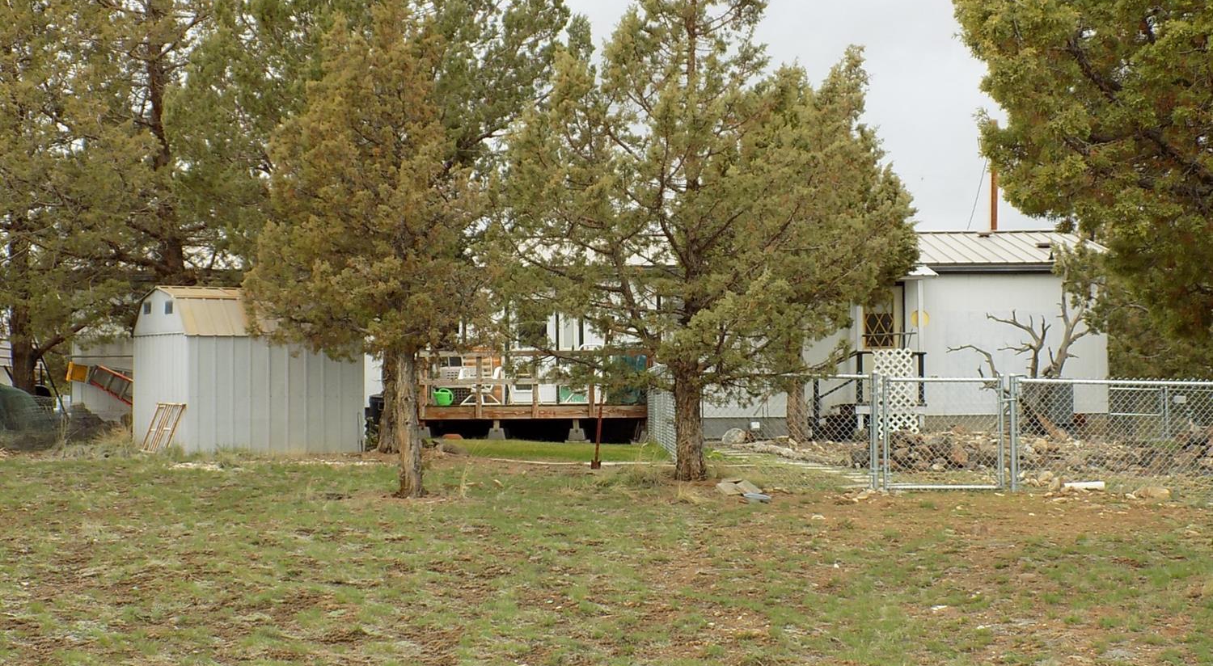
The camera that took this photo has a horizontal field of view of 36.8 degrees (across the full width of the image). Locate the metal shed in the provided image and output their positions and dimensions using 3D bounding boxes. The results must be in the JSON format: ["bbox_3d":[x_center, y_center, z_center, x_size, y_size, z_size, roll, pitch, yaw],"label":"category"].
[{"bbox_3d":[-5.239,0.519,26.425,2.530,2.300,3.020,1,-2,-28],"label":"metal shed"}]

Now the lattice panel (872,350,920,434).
[{"bbox_3d":[4.609,0.943,29.000,0.630,1.400,0.040,-4,-4,0],"label":"lattice panel"}]

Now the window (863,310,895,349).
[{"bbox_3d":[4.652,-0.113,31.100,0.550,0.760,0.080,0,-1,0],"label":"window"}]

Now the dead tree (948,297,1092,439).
[{"bbox_3d":[6.222,0.513,27.400,2.170,2.150,1.600,0,-1,0],"label":"dead tree"}]

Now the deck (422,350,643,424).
[{"bbox_3d":[-1.190,0.820,30.000,3.700,1.150,2.200,0,0,-3],"label":"deck"}]

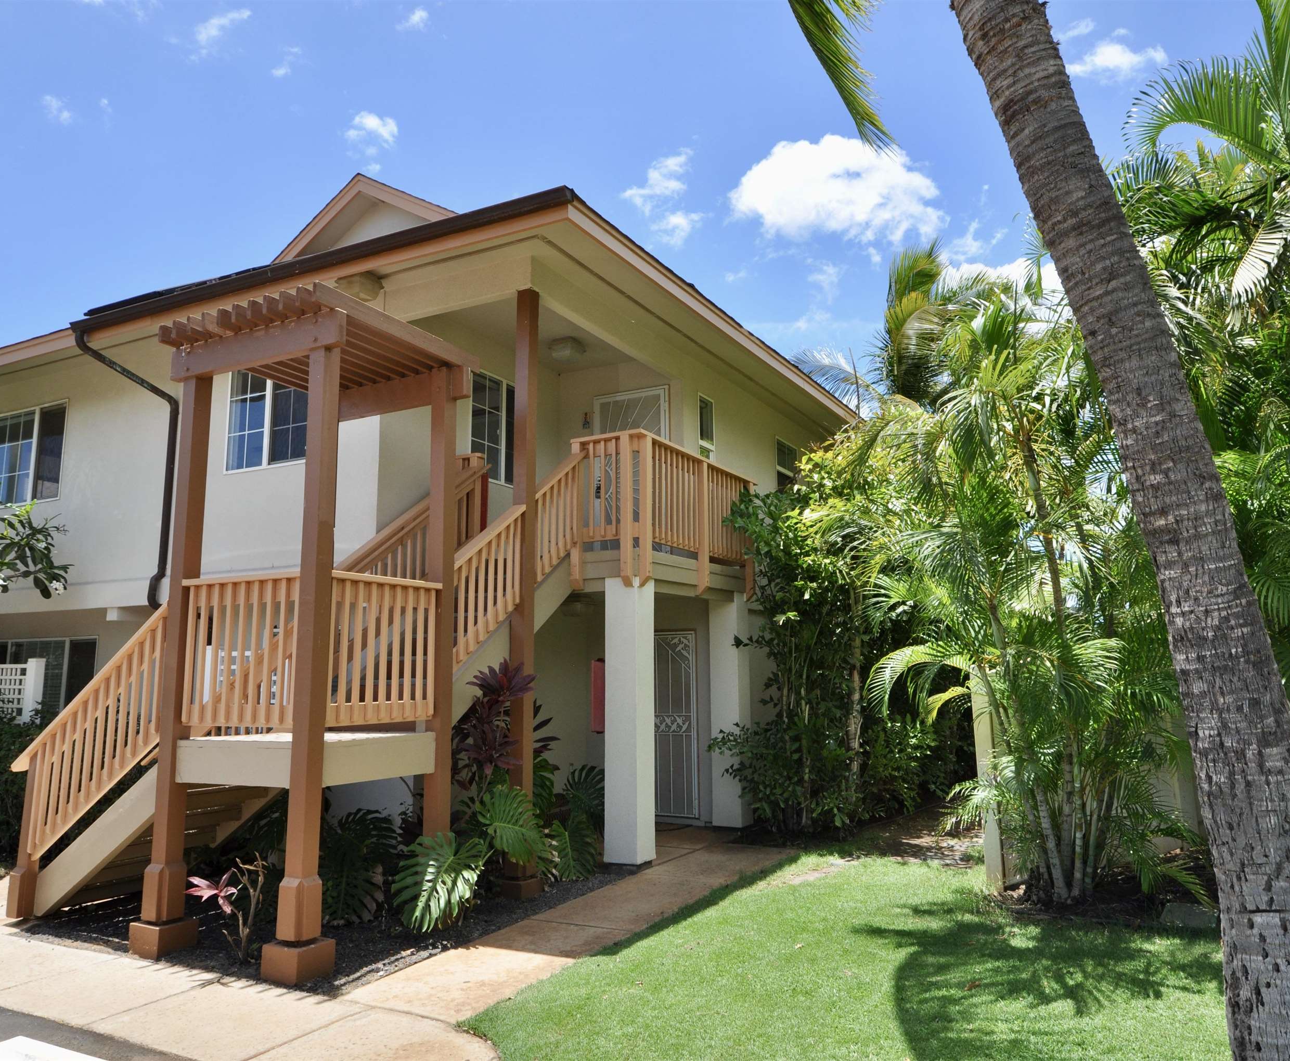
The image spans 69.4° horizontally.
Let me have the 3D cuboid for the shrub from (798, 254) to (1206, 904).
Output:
[{"bbox_3d":[2.806,0.480,7.176,2.754,4.539,2.550,-4,-8,21],"label":"shrub"}]

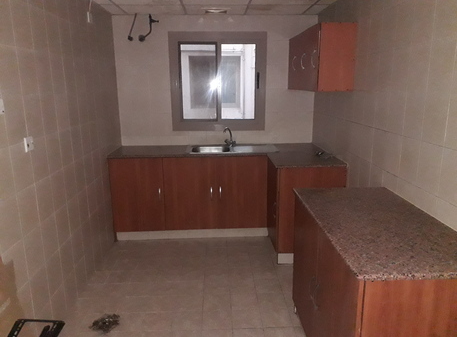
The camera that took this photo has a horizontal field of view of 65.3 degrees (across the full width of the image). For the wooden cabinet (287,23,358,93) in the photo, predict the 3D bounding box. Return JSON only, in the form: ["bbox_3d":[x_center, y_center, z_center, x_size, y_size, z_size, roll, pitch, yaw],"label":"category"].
[{"bbox_3d":[0.815,-0.974,3.267,0.287,0.503,1.098,-1,14,-2],"label":"wooden cabinet"}]

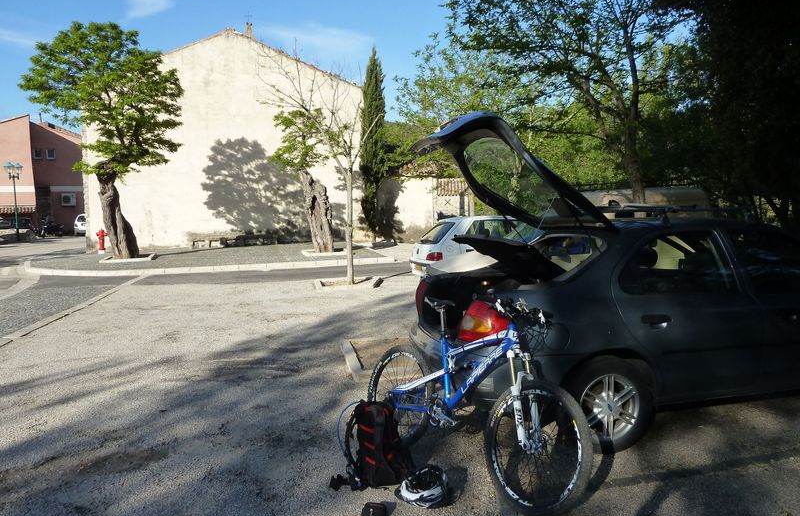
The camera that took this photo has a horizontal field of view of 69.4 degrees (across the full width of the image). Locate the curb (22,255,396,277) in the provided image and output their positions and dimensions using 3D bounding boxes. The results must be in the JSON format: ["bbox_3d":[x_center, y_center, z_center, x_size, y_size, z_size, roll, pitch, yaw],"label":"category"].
[{"bbox_3d":[-5.583,0.206,15.810,11.102,0.150,3.250,-1,5,-2],"label":"curb"}]

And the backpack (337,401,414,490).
[{"bbox_3d":[-0.137,1.032,3.251,0.270,0.455,0.270,4,7,45],"label":"backpack"}]

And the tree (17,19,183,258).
[{"bbox_3d":[-9.373,-3.662,18.090,5.200,7.300,5.000,-1,5,0],"label":"tree"}]

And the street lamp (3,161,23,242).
[{"bbox_3d":[-20.162,-2.962,30.315,1.000,4.350,0.700,-4,6,-33],"label":"street lamp"}]

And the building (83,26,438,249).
[{"bbox_3d":[-6.416,-5.098,28.187,13.200,8.350,12.000,-2,5,-11],"label":"building"}]

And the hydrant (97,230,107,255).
[{"bbox_3d":[-10.133,-0.558,19.562,0.360,0.890,0.340,-3,5,-25],"label":"hydrant"}]

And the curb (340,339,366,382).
[{"bbox_3d":[-0.468,1.015,5.784,0.120,0.090,1.247,-2,5,-12],"label":"curb"}]

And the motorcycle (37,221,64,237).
[{"bbox_3d":[-22.995,-1.912,37.951,1.950,1.150,0.750,-4,6,-31],"label":"motorcycle"}]

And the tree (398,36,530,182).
[{"bbox_3d":[2.719,-5.125,24.617,6.000,9.000,6.000,-1,5,0],"label":"tree"}]

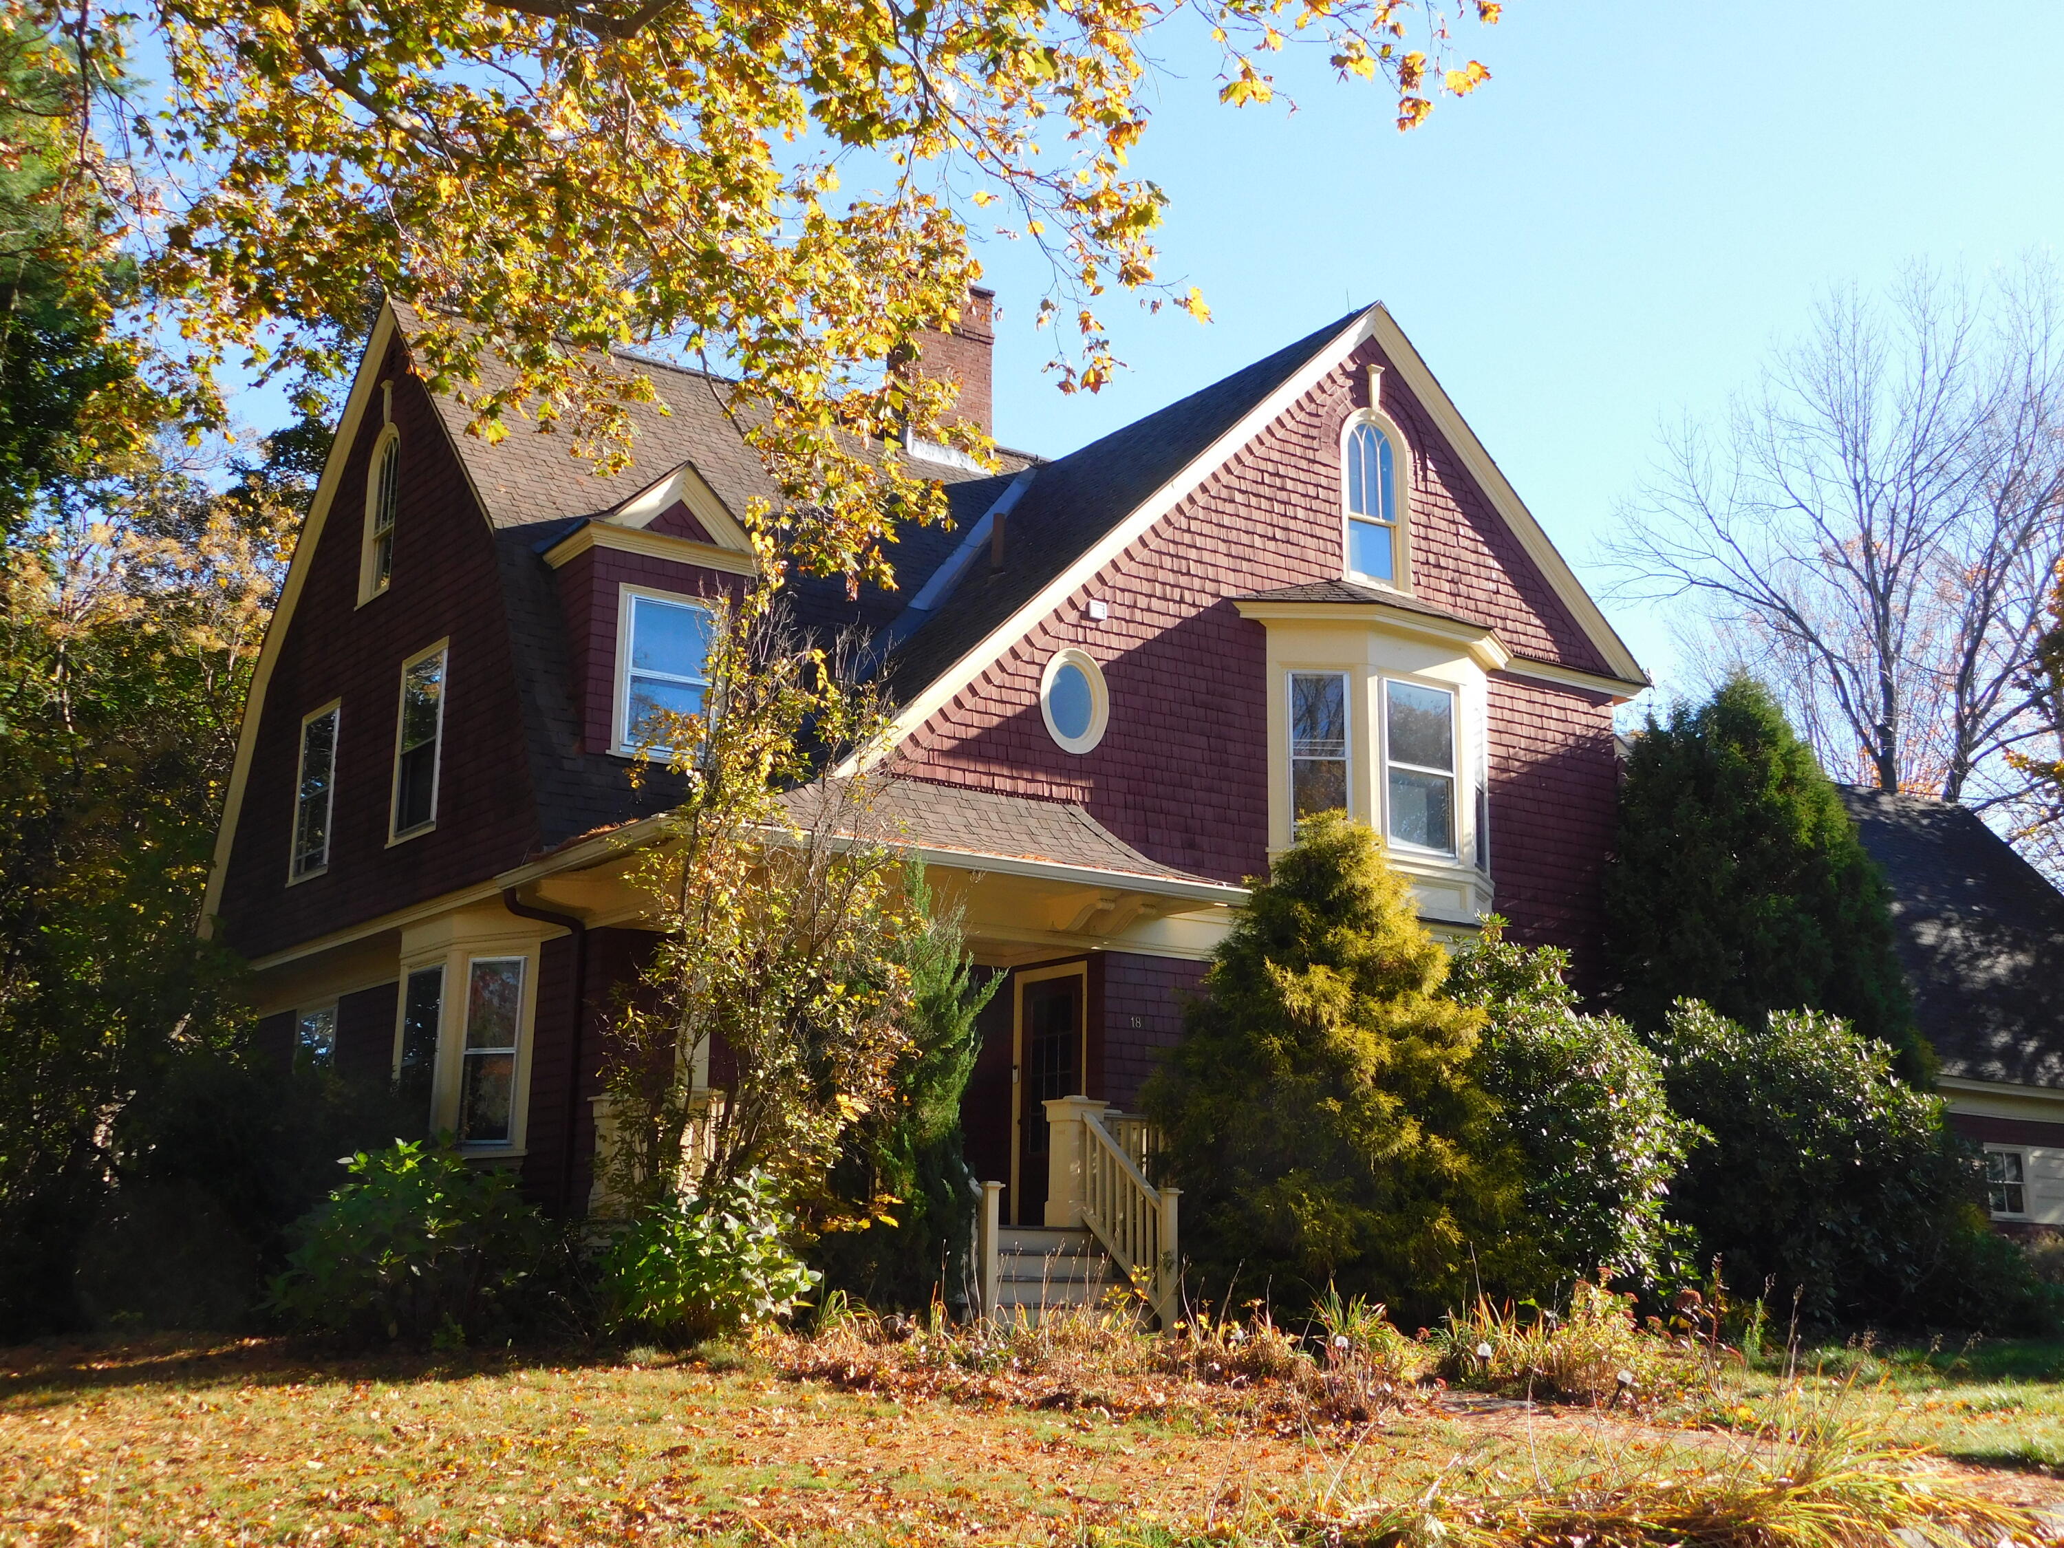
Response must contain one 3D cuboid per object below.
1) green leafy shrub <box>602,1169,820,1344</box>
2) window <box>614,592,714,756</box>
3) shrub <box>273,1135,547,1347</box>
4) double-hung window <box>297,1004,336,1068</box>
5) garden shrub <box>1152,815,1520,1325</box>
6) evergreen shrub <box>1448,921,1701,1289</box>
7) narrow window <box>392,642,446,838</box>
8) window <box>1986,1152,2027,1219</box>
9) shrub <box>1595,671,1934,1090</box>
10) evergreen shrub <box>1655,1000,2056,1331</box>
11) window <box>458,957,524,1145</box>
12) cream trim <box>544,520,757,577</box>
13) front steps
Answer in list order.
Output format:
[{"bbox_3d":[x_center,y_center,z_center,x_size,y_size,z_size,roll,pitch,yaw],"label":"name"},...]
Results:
[{"bbox_3d":[-2.028,3.071,15.211,1.350,1.078,1.250,2,-12,-7],"label":"green leafy shrub"},{"bbox_3d":[-3.063,-0.800,20.122,0.840,1.350,0.130,9,-14,-33],"label":"window"},{"bbox_3d":[-4.315,3.272,16.742,1.950,1.375,1.700,4,-12,-14],"label":"shrub"},{"bbox_3d":[-7.352,3.133,24.409,0.130,1.420,1.070,9,-14,-33],"label":"double-hung window"},{"bbox_3d":[2.335,2.301,18.515,2.942,4.035,2.883,1,-12,0],"label":"garden shrub"},{"bbox_3d":[4.335,2.815,19.732,2.350,3.215,2.200,-2,-12,12],"label":"evergreen shrub"},{"bbox_3d":[-5.486,-0.275,21.362,0.130,1.620,1.070,9,-14,-33],"label":"narrow window"},{"bbox_3d":[11.419,4.807,27.993,0.720,0.760,0.120,9,-14,-33],"label":"window"},{"bbox_3d":[7.073,2.109,23.447,3.050,6.261,2.800,-3,-12,17],"label":"shrub"},{"bbox_3d":[7.140,3.430,20.994,3.400,2.843,2.700,-3,-13,18],"label":"evergreen shrub"},{"bbox_3d":[-4.506,2.317,19.984,0.579,1.578,0.100,-5,-13,26],"label":"window"},{"bbox_3d":[-3.292,-1.819,20.670,1.650,0.230,1.100,9,-14,-33],"label":"cream trim"},{"bbox_3d":[0.100,3.691,17.378,1.550,0.760,1.000,9,-14,-33],"label":"front steps"}]

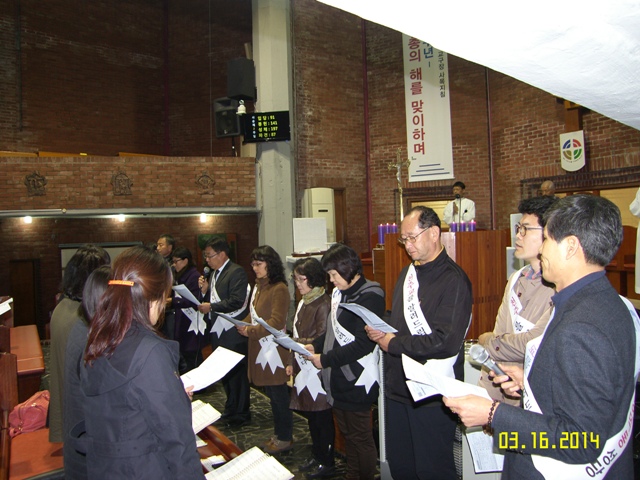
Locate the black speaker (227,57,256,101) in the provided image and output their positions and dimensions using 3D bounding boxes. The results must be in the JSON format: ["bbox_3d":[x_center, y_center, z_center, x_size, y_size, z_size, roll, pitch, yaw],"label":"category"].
[{"bbox_3d":[-1.258,-2.589,8.300,0.370,0.650,0.350,-4,-3,42],"label":"black speaker"}]

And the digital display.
[{"bbox_3d":[-0.842,-1.779,8.150,0.750,0.460,0.090,-2,3,5],"label":"digital display"}]

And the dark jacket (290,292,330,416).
[{"bbox_3d":[-0.059,0.782,3.600,0.310,0.840,0.420,-1,-3,-25],"label":"dark jacket"}]

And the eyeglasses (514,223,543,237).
[{"bbox_3d":[0.815,-0.035,1.930,0.140,0.045,0.140,-2,-2,-5],"label":"eyeglasses"}]

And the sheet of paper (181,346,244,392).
[{"bbox_3d":[-0.431,0.500,2.000,0.280,0.050,0.210,-38,27,-18],"label":"sheet of paper"}]

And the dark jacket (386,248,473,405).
[{"bbox_3d":[0.493,0.389,2.330,0.370,0.710,0.490,-1,-3,-25],"label":"dark jacket"}]

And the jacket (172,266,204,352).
[{"bbox_3d":[-1.318,0.691,5.150,0.330,0.860,0.430,-1,-3,-30],"label":"jacket"}]

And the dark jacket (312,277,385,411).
[{"bbox_3d":[0.161,0.589,2.920,0.400,0.760,0.470,-1,-3,-32],"label":"dark jacket"}]

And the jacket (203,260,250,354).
[{"bbox_3d":[-0.831,0.600,4.600,0.390,0.820,0.470,0,-3,-37],"label":"jacket"}]

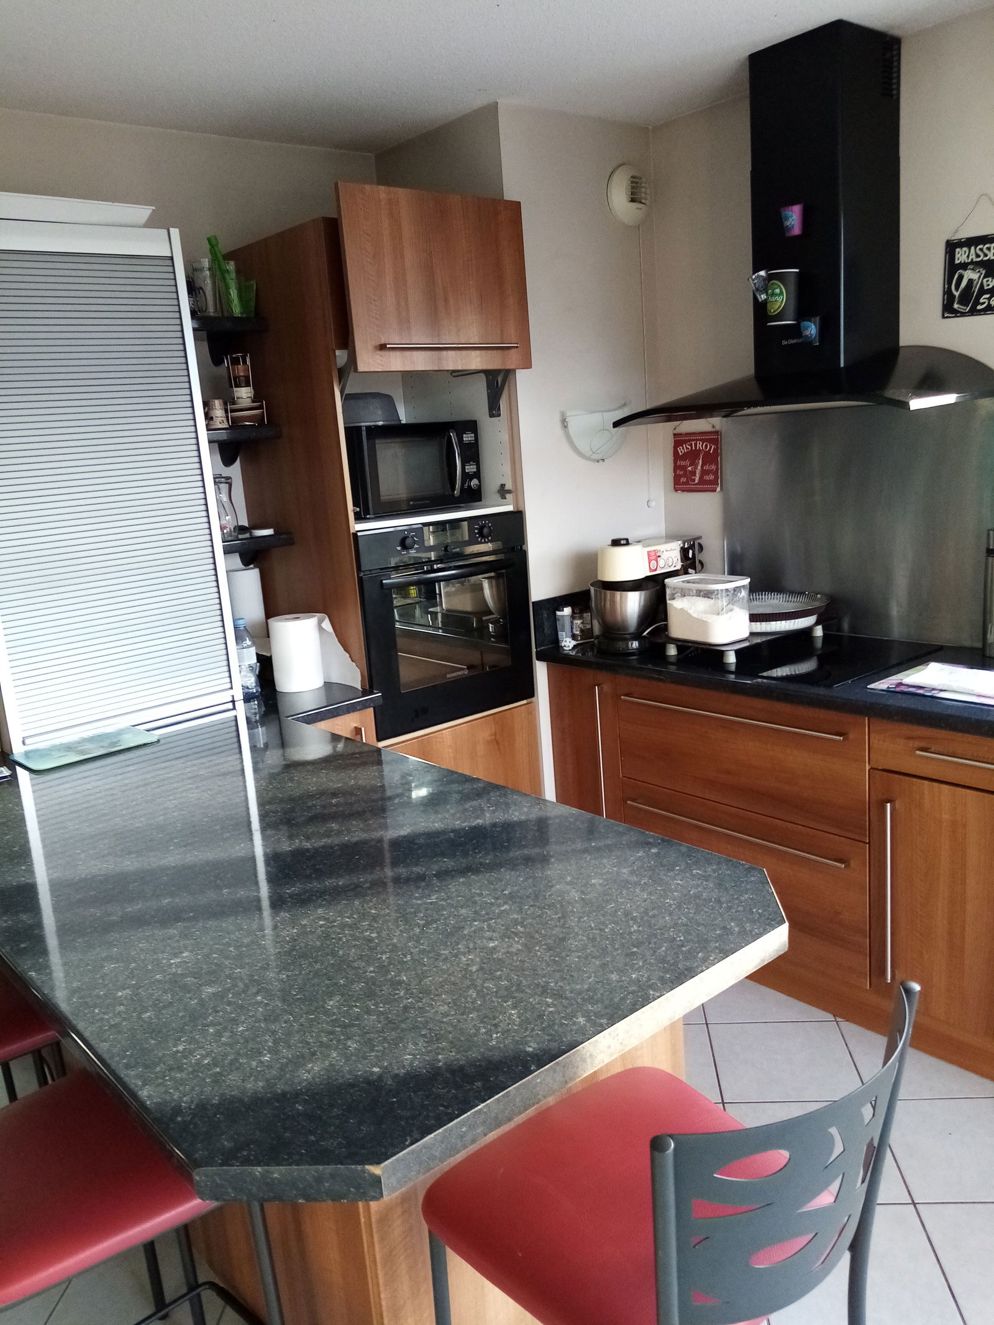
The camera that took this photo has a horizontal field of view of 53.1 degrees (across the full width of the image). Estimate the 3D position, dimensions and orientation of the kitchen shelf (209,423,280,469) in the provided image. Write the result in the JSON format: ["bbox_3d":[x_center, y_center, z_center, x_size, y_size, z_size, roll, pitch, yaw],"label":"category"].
[{"bbox_3d":[-0.845,-0.629,2.950,0.320,0.103,0.290,-14,15,-38],"label":"kitchen shelf"}]

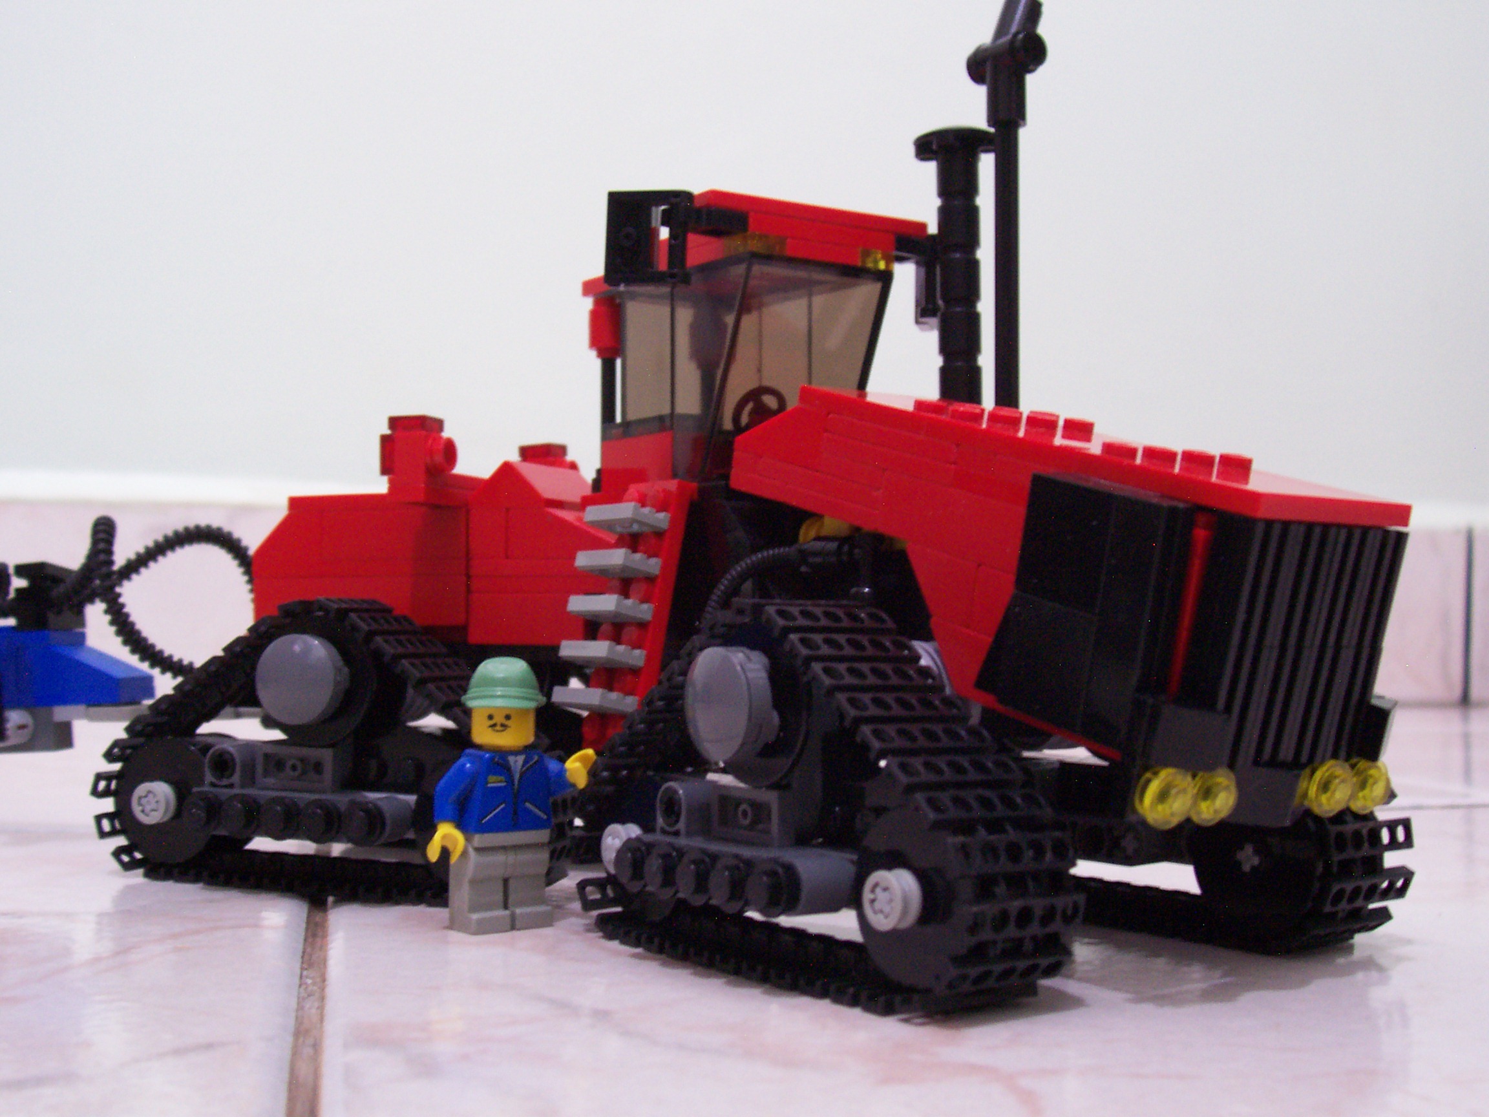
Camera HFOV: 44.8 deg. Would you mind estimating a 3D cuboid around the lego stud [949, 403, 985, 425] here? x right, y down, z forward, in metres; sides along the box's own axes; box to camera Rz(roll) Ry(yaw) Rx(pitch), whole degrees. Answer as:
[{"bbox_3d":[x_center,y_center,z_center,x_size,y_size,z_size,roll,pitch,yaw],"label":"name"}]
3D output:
[{"bbox_3d":[0.034,-0.022,0.275,0.005,0.002,0.005,9,9,-1],"label":"lego stud"}]

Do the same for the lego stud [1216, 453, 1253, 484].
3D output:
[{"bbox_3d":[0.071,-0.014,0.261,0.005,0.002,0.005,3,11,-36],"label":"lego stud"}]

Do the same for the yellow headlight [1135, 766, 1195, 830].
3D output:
[{"bbox_3d":[0.052,0.029,0.223,0.008,0.008,0.005,0,15,-36],"label":"yellow headlight"}]

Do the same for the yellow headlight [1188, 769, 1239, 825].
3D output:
[{"bbox_3d":[0.060,0.030,0.232,0.008,0.008,0.005,3,11,-36],"label":"yellow headlight"}]

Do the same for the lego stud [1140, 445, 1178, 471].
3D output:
[{"bbox_3d":[0.058,-0.015,0.254,0.005,0.002,0.005,3,11,-36],"label":"lego stud"}]

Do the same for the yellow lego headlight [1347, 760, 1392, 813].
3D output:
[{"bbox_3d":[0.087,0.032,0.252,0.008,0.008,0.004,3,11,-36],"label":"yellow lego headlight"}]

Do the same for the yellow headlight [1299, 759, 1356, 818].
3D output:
[{"bbox_3d":[0.079,0.031,0.246,0.008,0.008,0.005,3,11,-36],"label":"yellow headlight"}]

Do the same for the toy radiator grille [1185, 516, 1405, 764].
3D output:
[{"bbox_3d":[0.073,0.011,0.239,0.032,0.032,0.005,3,11,-36],"label":"toy radiator grille"}]

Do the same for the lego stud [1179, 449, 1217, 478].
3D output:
[{"bbox_3d":[0.065,-0.015,0.258,0.005,0.002,0.005,3,11,-36],"label":"lego stud"}]

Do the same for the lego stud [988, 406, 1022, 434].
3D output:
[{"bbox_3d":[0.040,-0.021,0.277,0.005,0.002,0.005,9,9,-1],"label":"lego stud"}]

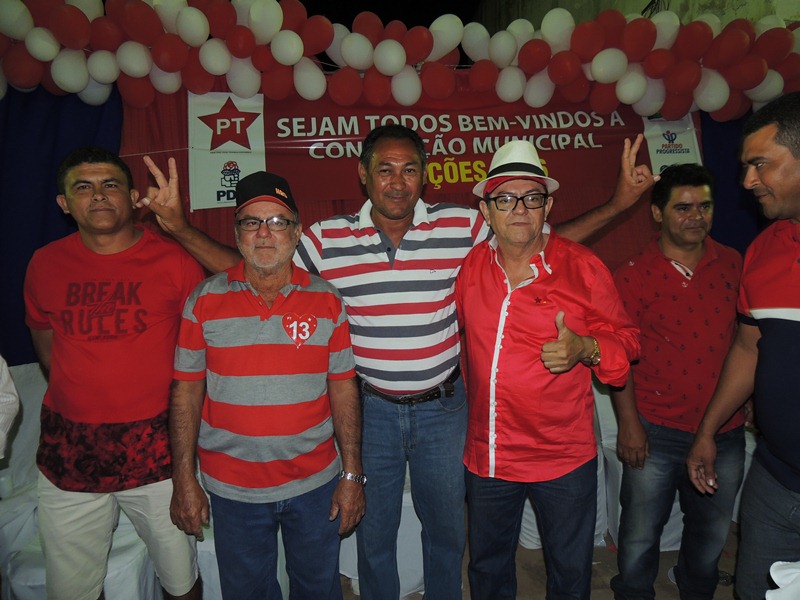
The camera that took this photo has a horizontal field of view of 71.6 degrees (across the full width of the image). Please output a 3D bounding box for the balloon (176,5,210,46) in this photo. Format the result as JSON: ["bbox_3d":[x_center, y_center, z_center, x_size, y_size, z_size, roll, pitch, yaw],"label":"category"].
[{"bbox_3d":[-1.075,-1.417,2.880,0.172,0.195,0.172,-1,5,0],"label":"balloon"}]

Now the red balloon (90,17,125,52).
[{"bbox_3d":[-1.355,-1.230,2.570,0.145,0.155,0.160,0,6,0],"label":"red balloon"}]

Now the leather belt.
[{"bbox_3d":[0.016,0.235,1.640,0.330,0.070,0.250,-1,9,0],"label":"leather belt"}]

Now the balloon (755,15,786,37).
[{"bbox_3d":[1.808,-1.297,2.700,0.145,0.175,0.150,0,6,0],"label":"balloon"}]

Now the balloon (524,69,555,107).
[{"bbox_3d":[0.729,-1.111,2.900,0.160,0.185,0.165,-1,9,0],"label":"balloon"}]

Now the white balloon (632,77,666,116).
[{"bbox_3d":[1.185,-0.969,2.640,0.150,0.180,0.150,0,6,0],"label":"white balloon"}]

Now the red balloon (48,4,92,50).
[{"bbox_3d":[-1.559,-1.287,2.620,0.175,0.190,0.185,-1,9,0],"label":"red balloon"}]

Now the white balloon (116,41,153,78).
[{"bbox_3d":[-1.374,-1.247,2.870,0.178,0.190,0.178,-1,5,0],"label":"white balloon"}]

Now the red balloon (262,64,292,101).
[{"bbox_3d":[-0.639,-1.135,2.880,0.162,0.180,0.175,-1,9,0],"label":"red balloon"}]

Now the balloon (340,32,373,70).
[{"bbox_3d":[-0.194,-1.131,2.530,0.150,0.165,0.160,0,6,0],"label":"balloon"}]

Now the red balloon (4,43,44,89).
[{"bbox_3d":[-1.989,-1.233,2.930,0.180,0.195,0.180,-1,5,0],"label":"red balloon"}]

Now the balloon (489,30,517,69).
[{"bbox_3d":[0.536,-1.310,2.900,0.147,0.182,0.160,-1,9,0],"label":"balloon"}]

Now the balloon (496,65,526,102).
[{"bbox_3d":[0.583,-1.129,2.900,0.165,0.190,0.165,-1,5,0],"label":"balloon"}]

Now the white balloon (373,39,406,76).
[{"bbox_3d":[-0.054,-1.237,2.830,0.172,0.177,0.190,-1,9,0],"label":"white balloon"}]

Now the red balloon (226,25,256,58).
[{"bbox_3d":[-0.720,-1.172,2.520,0.138,0.150,0.155,0,6,0],"label":"red balloon"}]

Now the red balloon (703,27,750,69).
[{"bbox_3d":[1.719,-1.324,2.920,0.220,0.175,0.175,-44,-4,14],"label":"red balloon"}]

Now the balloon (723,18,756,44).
[{"bbox_3d":[1.617,-1.244,2.650,0.145,0.180,0.150,20,6,-2],"label":"balloon"}]

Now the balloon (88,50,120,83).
[{"bbox_3d":[-1.468,-1.153,2.750,0.148,0.155,0.165,-1,9,0],"label":"balloon"}]

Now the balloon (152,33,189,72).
[{"bbox_3d":[-1.117,-1.205,2.700,0.168,0.178,0.182,-1,9,0],"label":"balloon"}]

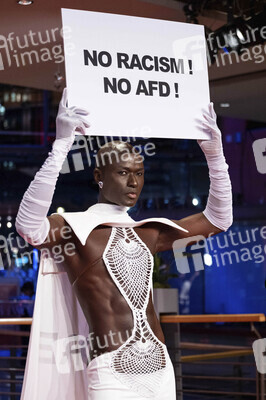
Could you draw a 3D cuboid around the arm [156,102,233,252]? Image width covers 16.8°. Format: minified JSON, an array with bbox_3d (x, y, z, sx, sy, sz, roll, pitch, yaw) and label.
[{"bbox_3d":[0.222,-0.085,3.270,0.350,0.540,0.180,0,0,-31],"label":"arm"}]

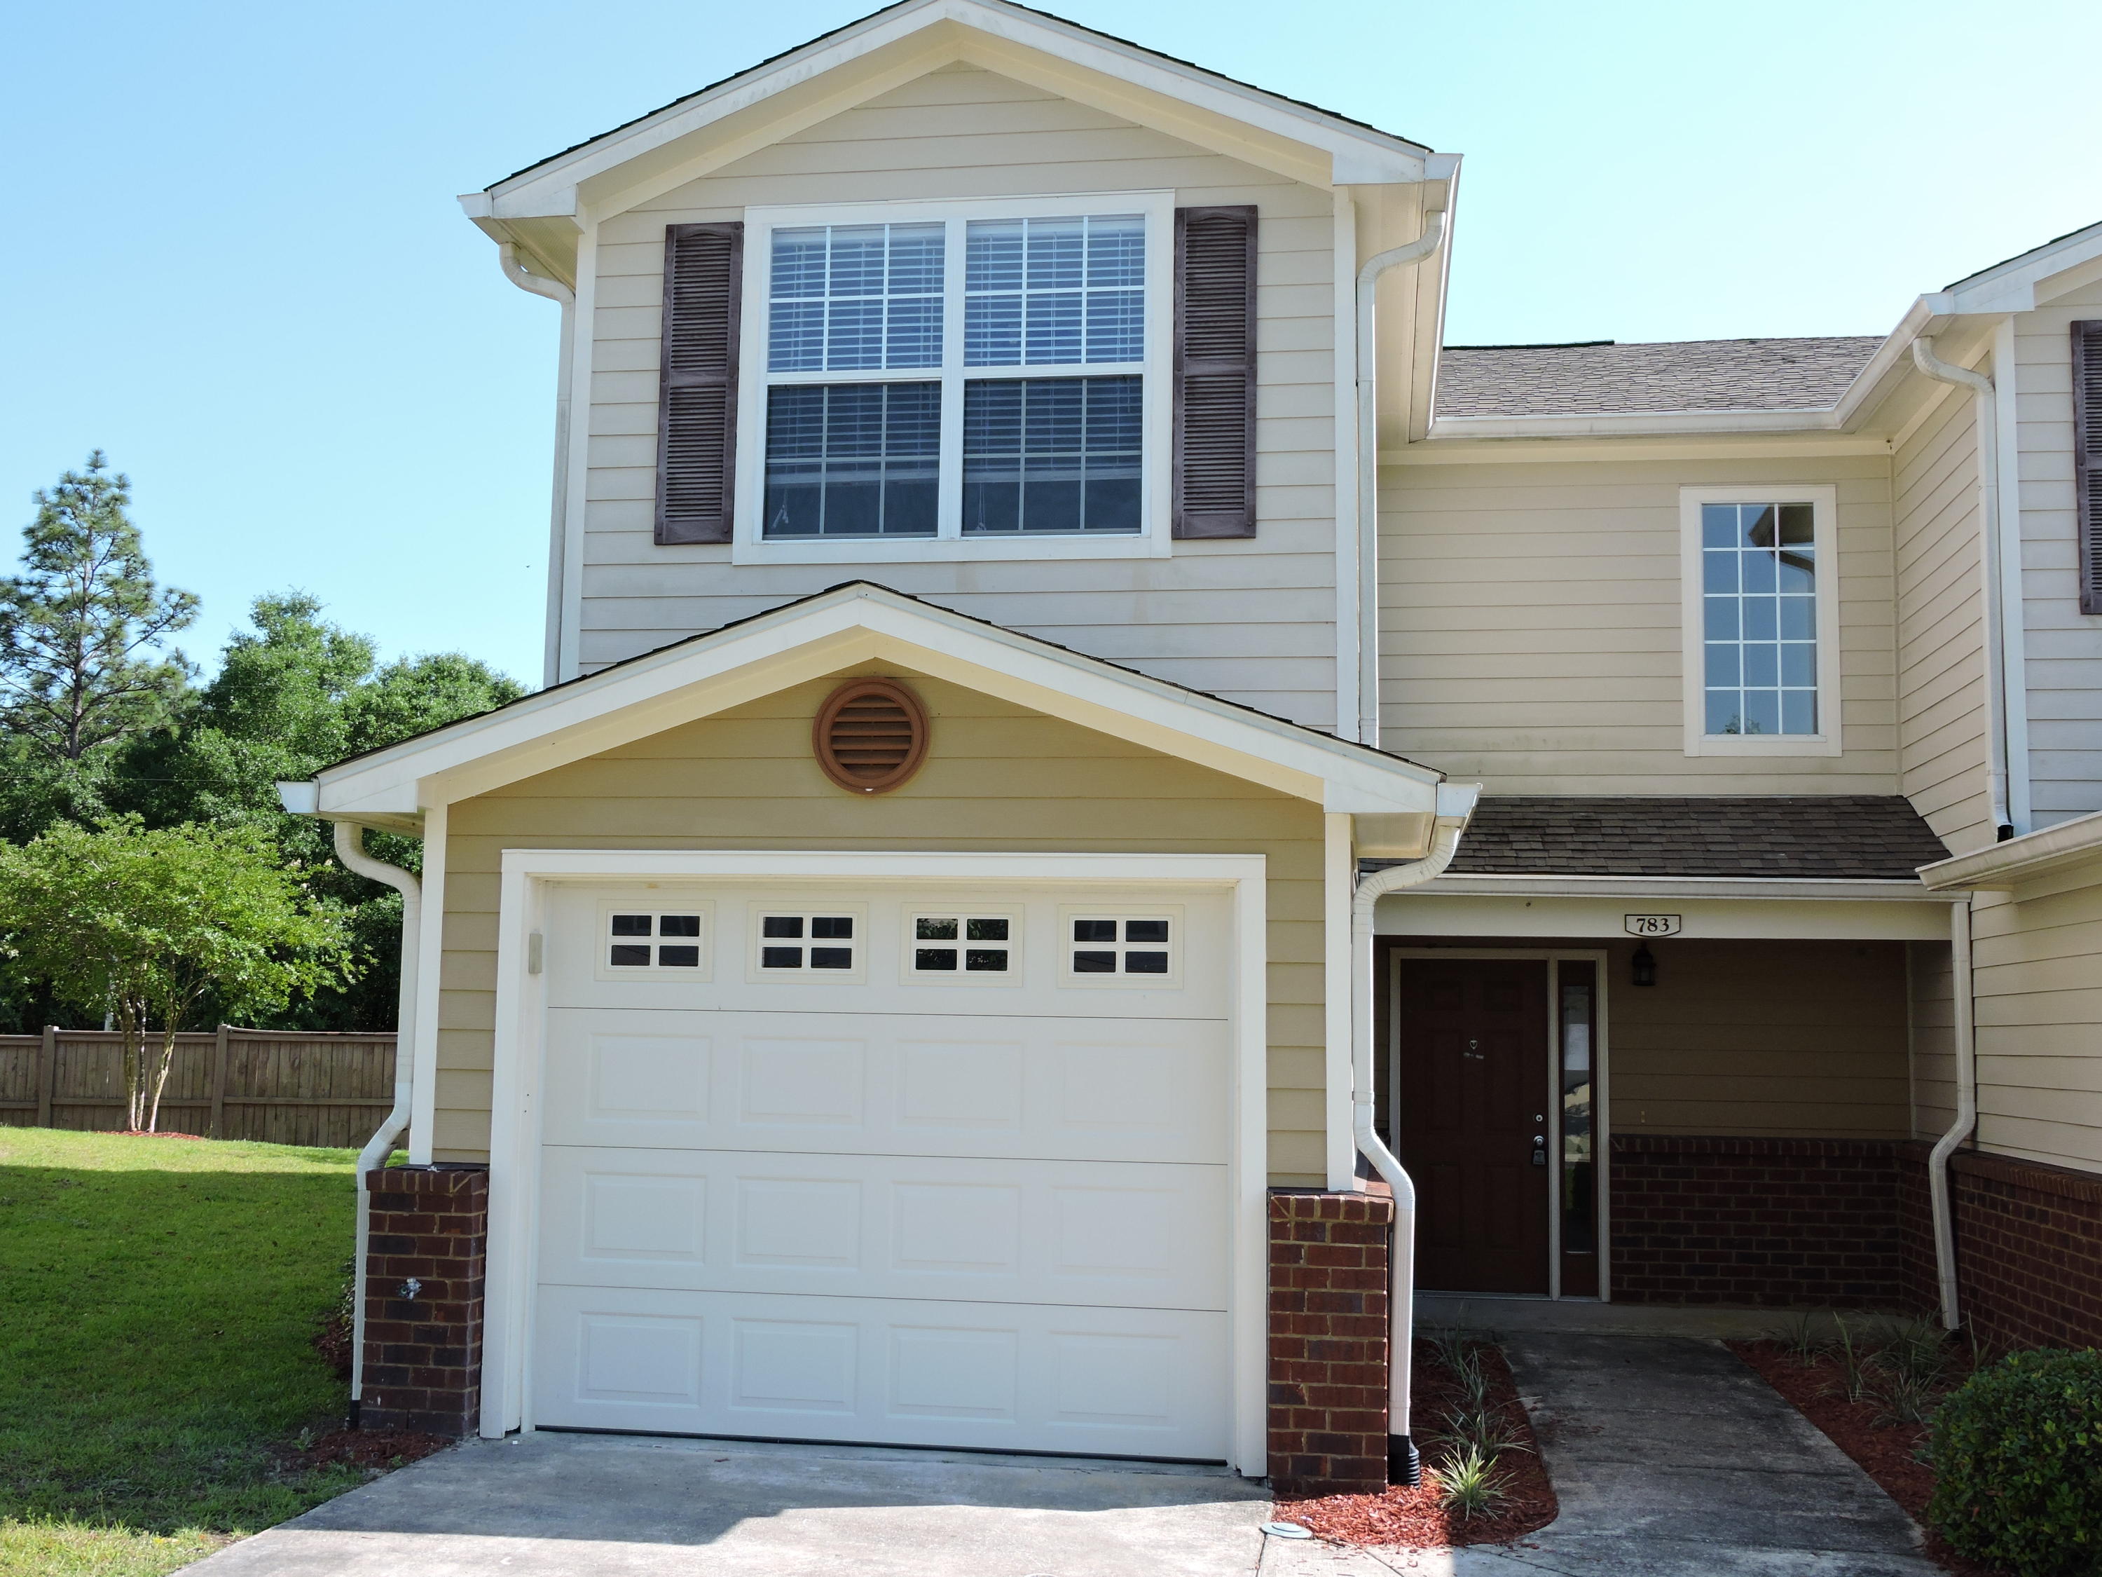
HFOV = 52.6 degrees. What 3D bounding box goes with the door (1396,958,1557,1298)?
[{"bbox_3d":[2.594,2.056,12.998,0.897,2.016,0.060,0,-7,8],"label":"door"}]

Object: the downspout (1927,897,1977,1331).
[{"bbox_3d":[4.779,1.729,11.272,0.248,2.273,0.101,0,-7,8],"label":"downspout"}]

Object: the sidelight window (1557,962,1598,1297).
[{"bbox_3d":[3.207,2.060,12.908,0.242,2.016,0.060,0,-7,8],"label":"sidelight window"}]

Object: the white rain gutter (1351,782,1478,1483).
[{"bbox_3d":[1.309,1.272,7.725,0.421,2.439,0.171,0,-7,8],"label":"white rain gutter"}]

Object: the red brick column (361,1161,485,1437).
[{"bbox_3d":[-2.374,1.979,8.246,0.444,1.003,0.383,0,-7,8],"label":"red brick column"}]

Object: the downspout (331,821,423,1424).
[{"bbox_3d":[-2.676,1.296,8.366,0.398,2.318,0.111,0,-7,8],"label":"downspout"}]

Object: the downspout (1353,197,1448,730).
[{"bbox_3d":[1.554,-1.312,9.390,0.398,2.540,0.111,0,-7,8],"label":"downspout"}]

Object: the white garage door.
[{"bbox_3d":[-0.664,1.444,8.224,2.747,2.132,0.060,0,-7,8],"label":"white garage door"}]

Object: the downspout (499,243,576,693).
[{"bbox_3d":[-2.445,-1.360,9.980,0.398,2.470,0.111,0,-7,8],"label":"downspout"}]

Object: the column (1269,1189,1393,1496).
[{"bbox_3d":[1.025,1.996,7.748,0.428,1.048,0.383,0,-7,8],"label":"column"}]

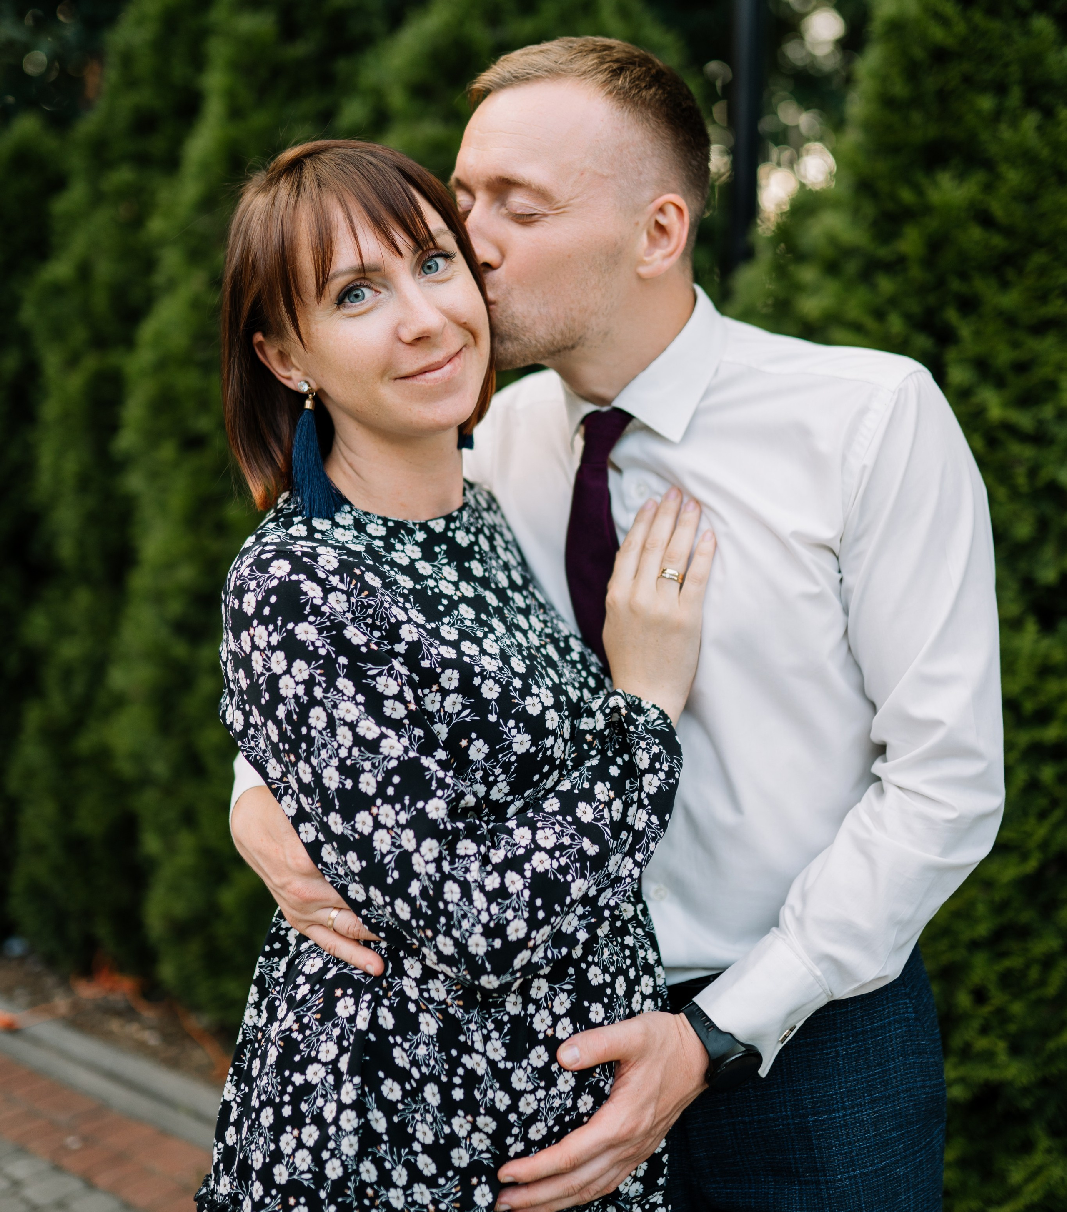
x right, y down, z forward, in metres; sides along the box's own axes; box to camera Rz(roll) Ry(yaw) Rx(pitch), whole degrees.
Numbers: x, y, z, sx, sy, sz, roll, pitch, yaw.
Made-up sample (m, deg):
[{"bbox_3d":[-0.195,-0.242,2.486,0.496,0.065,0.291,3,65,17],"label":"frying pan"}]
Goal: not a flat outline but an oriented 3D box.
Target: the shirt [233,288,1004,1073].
[{"bbox_3d":[0.055,0.045,1.225,0.600,0.590,0.360,3,6,30],"label":"shirt"}]

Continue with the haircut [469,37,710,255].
[{"bbox_3d":[0.042,-0.354,1.205,0.200,0.170,0.165,-11,20,-39],"label":"haircut"}]

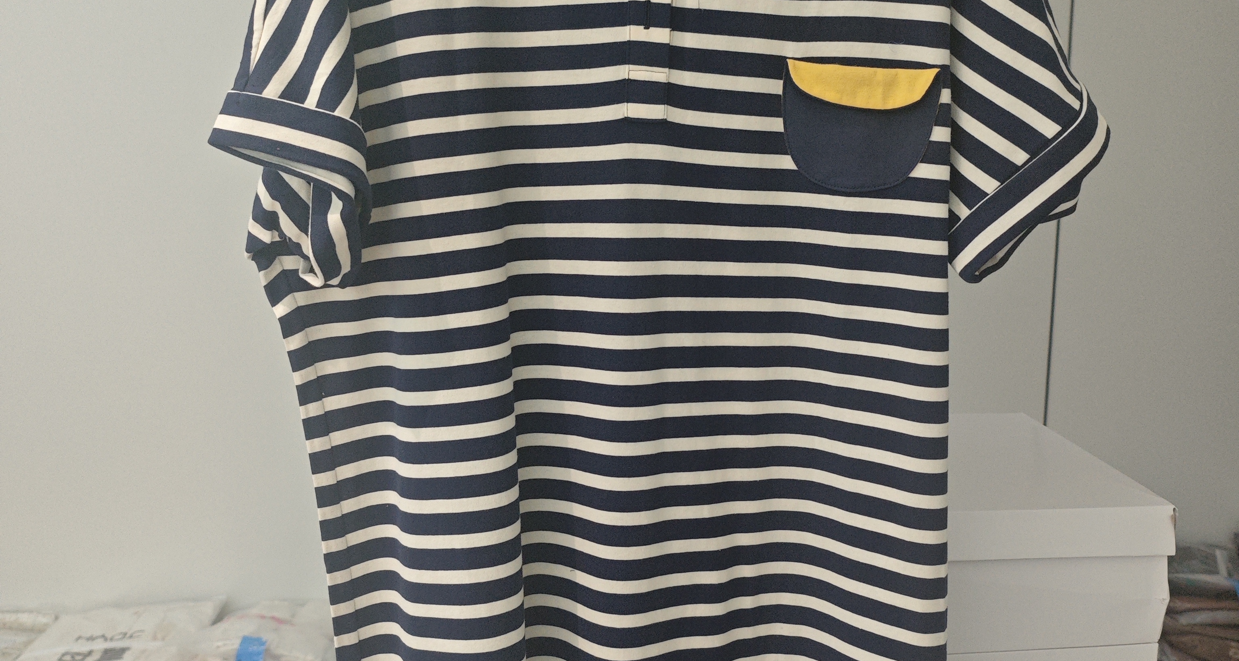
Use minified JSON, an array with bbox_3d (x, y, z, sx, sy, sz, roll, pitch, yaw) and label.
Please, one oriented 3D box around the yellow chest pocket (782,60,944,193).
[{"bbox_3d":[0.163,-0.137,0.735,0.106,0.086,0.014,4,13,7],"label":"yellow chest pocket"}]

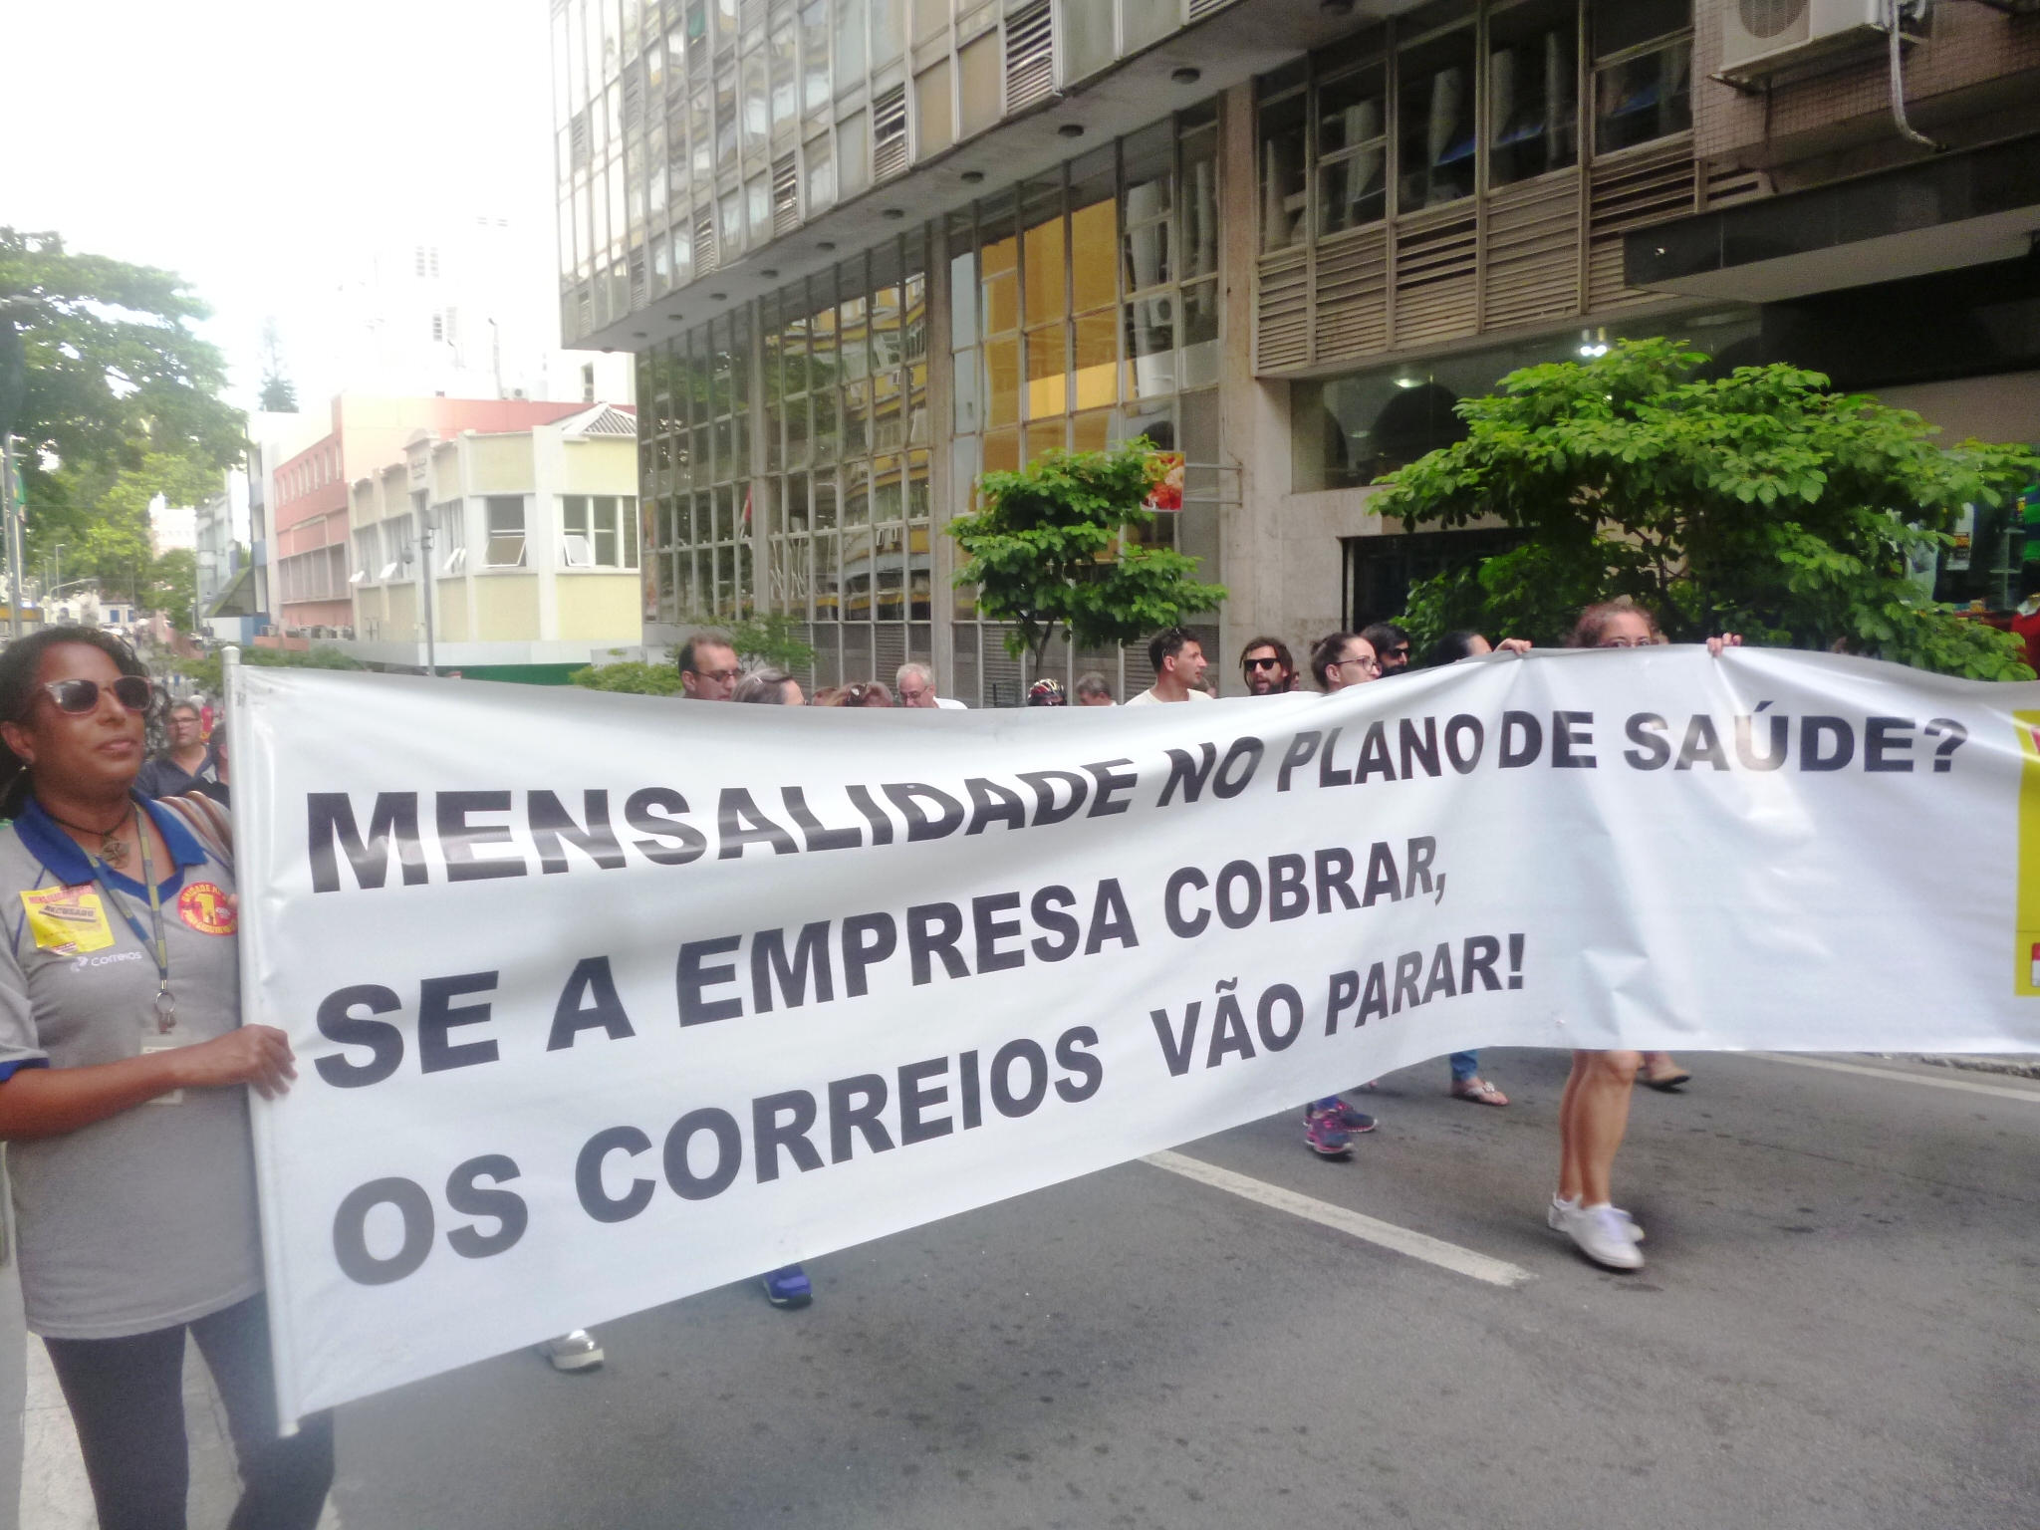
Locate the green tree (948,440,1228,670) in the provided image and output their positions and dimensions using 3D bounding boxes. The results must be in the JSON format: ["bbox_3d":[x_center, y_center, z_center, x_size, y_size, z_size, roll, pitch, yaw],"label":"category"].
[{"bbox_3d":[0.540,-0.710,13.150,2.250,3.650,2.200,-3,5,-30],"label":"green tree"}]

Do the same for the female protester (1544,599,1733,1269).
[{"bbox_3d":[1.525,0.410,4.180,0.540,1.630,0.440,-2,5,-14],"label":"female protester"}]

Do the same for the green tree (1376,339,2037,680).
[{"bbox_3d":[3.240,-0.485,7.780,3.100,3.000,2.900,-3,5,-30],"label":"green tree"}]

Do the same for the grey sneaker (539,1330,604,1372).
[{"bbox_3d":[-1.030,1.295,3.780,0.105,0.110,0.280,-3,1,-29],"label":"grey sneaker"}]

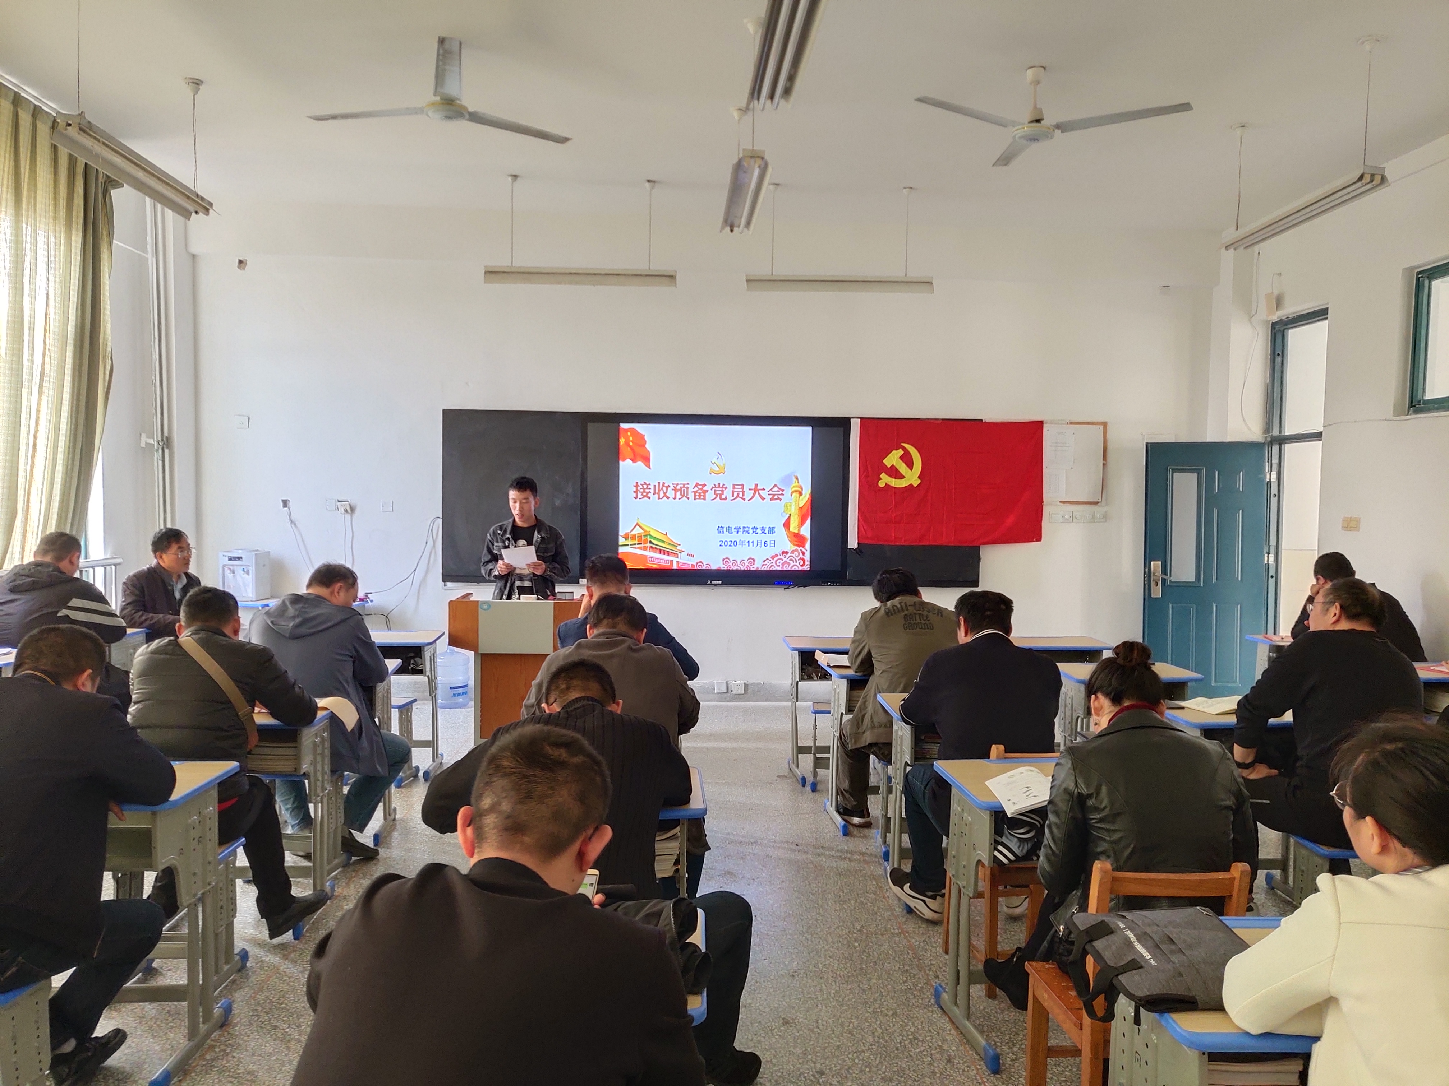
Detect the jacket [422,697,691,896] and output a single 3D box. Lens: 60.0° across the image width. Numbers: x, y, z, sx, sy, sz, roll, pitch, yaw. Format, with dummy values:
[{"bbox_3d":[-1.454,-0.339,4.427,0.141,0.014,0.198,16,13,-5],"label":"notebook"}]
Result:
[{"bbox_3d":[-0.373,0.611,2.873,0.630,0.540,0.460,1,1,-3],"label":"jacket"}]

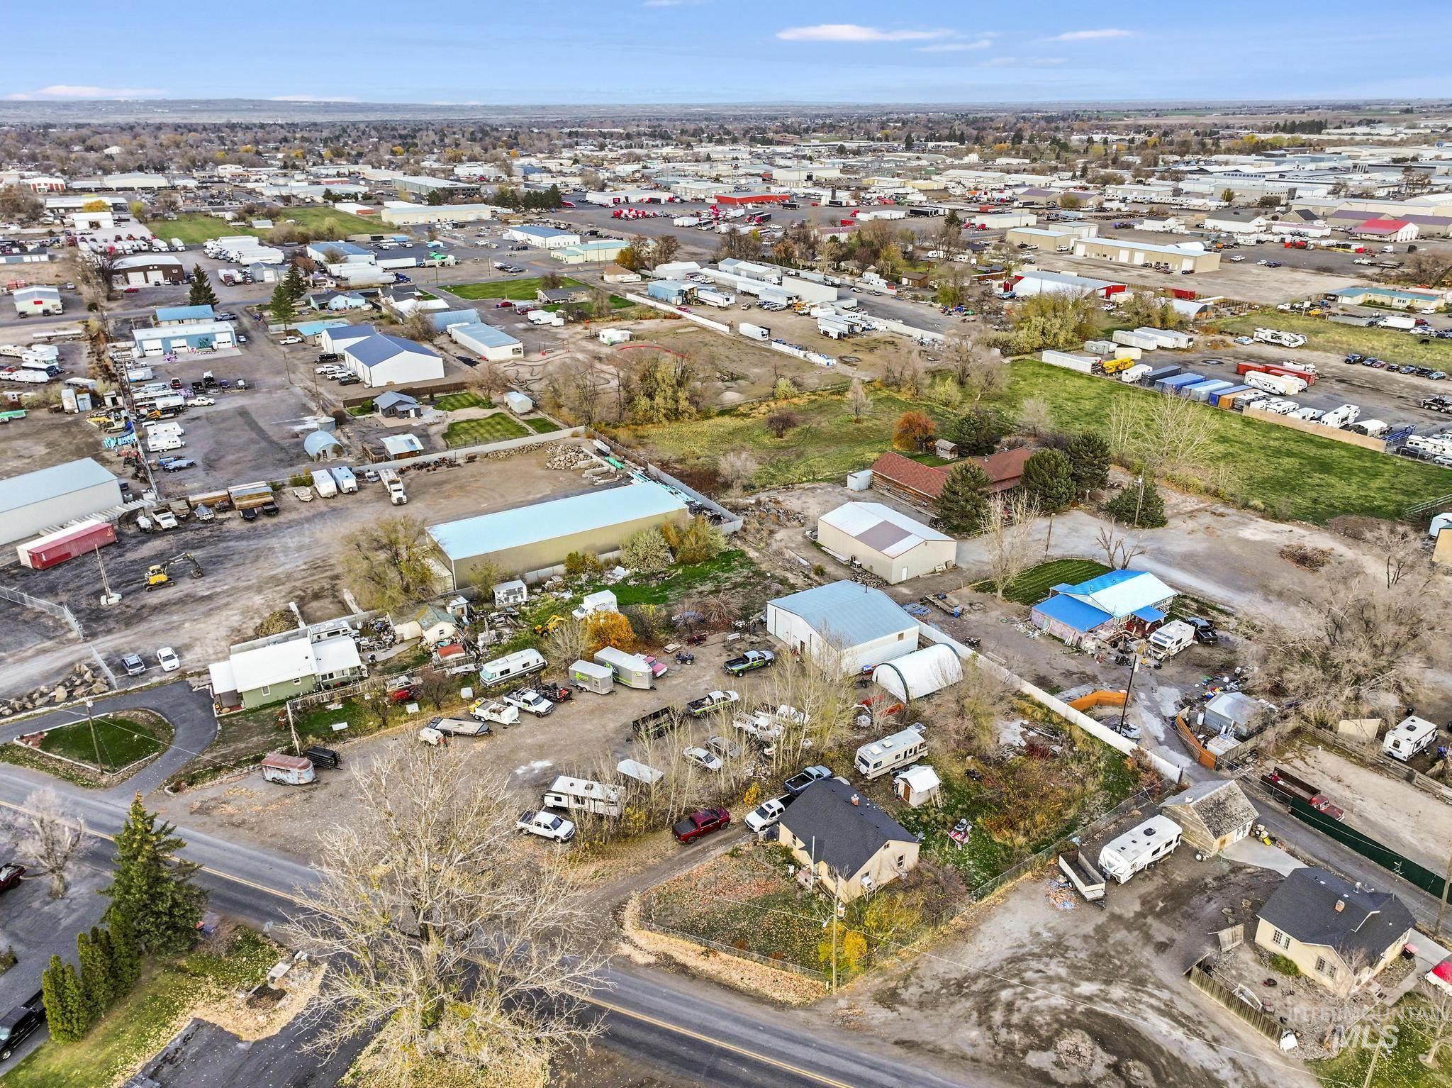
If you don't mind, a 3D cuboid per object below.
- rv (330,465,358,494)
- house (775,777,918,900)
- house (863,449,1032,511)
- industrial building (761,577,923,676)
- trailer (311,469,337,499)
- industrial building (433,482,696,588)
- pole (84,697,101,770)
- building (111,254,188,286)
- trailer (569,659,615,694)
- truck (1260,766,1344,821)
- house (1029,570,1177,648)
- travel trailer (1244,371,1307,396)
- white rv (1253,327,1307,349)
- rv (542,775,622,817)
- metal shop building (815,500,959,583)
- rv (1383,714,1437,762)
[{"bbox_3d":[-68.830,-11.410,182.150,2.450,3.000,7.700,-14,28,-29],"label":"rv"},{"bbox_3d":[11.350,26.680,93.200,9.100,5.300,10.000,-15,28,-31],"label":"house"},{"bbox_3d":[42.430,-12.950,182.870,28.000,5.900,19.300,-14,28,-30],"label":"house"},{"bbox_3d":[15.400,10.338,133.017,13.300,5.600,15.300,-14,28,-29],"label":"industrial building"},{"bbox_3d":[-71.065,-10.319,178.143,2.450,2.800,7.000,-15,28,-30],"label":"trailer"},{"bbox_3d":[-25.850,-1.980,158.220,38.600,5.050,12.900,-14,27,-29],"label":"industrial building"},{"bbox_3d":[-64.573,19.544,102.824,0.600,8.800,0.500,0,24,0],"label":"pole"},{"bbox_3d":[-228.140,-107.900,395.960,23.800,7.200,26.000,-14,27,-29],"label":"building"},{"bbox_3d":[-15.800,16.250,120.110,5.500,2.750,2.150,14,27,28],"label":"trailer"},{"bbox_3d":[57.670,25.340,100.380,2.300,2.050,7.300,-14,28,-30],"label":"truck"},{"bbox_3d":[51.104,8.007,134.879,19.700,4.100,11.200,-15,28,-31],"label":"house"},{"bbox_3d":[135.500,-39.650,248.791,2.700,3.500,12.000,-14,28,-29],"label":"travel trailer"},{"bbox_3d":[161.900,-59.898,294.508,2.500,3.600,12.700,-16,28,-31],"label":"white rv"},{"bbox_3d":[-13.850,25.100,99.410,7.400,2.900,2.450,5,24,11],"label":"rv"},{"bbox_3d":[24.740,-1.010,155.400,12.400,5.550,18.100,-14,27,-28],"label":"metal shop building"},{"bbox_3d":[72.964,20.824,107.178,6.100,2.950,2.420,-16,28,-32],"label":"rv"}]

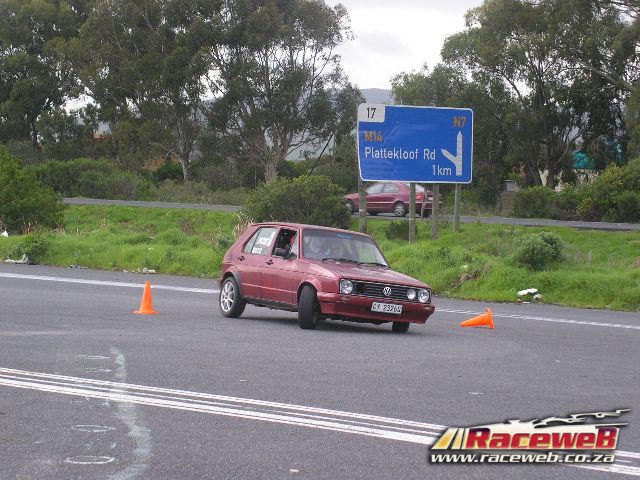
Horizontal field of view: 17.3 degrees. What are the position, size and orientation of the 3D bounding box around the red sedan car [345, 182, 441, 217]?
[{"bbox_3d":[2.517,-1.554,78.000,4.200,1.400,1.670,3,2,41],"label":"red sedan car"}]

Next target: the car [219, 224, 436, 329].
[{"bbox_3d":[0.016,0.472,28.416,1.630,1.370,3.760,4,0,-27],"label":"car"}]

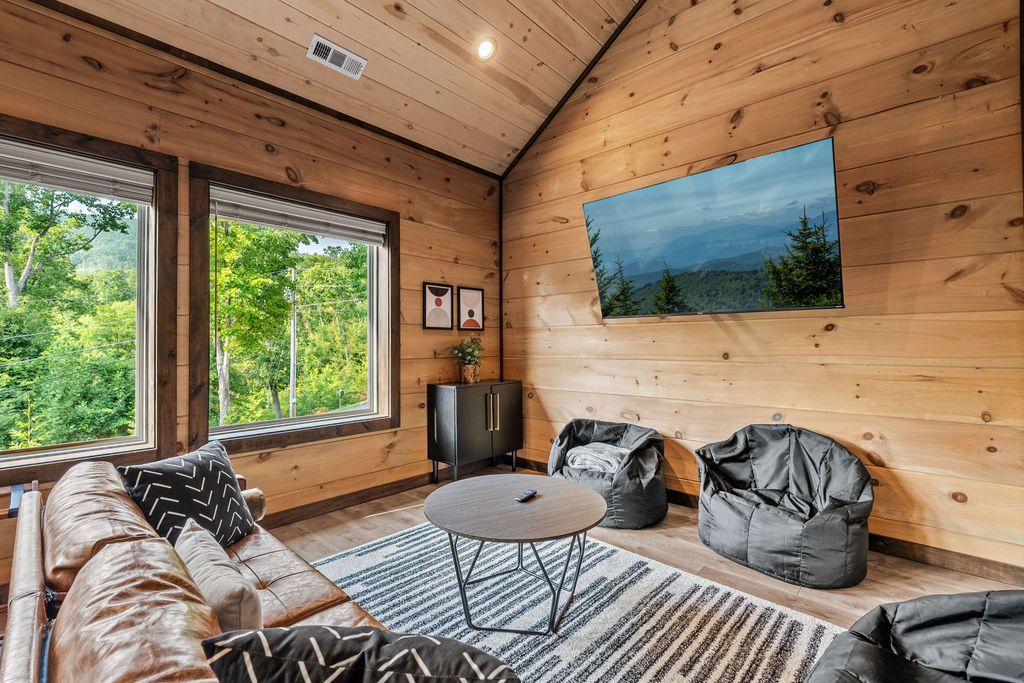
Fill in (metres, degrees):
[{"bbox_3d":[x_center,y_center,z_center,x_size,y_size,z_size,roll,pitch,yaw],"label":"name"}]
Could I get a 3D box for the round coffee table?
[{"bbox_3d":[0.017,0.965,2.106,0.832,0.454,0.832,0,0,0],"label":"round coffee table"}]

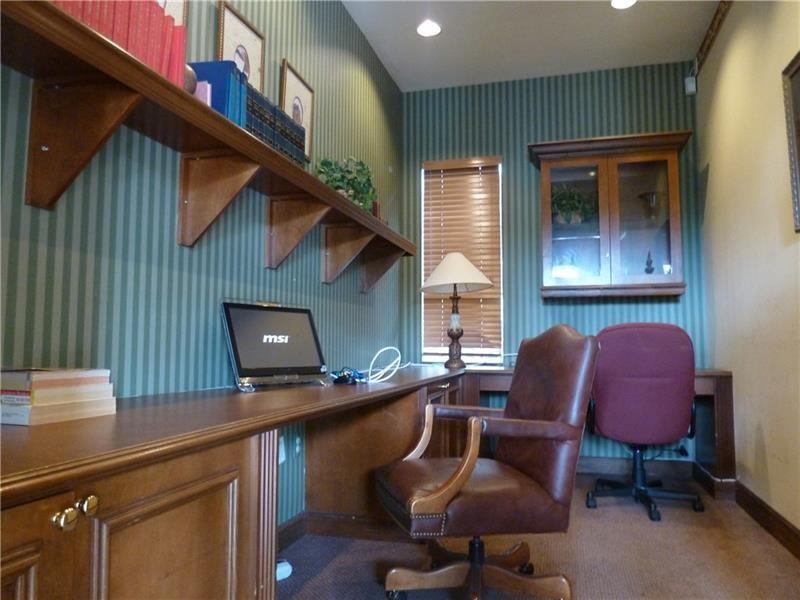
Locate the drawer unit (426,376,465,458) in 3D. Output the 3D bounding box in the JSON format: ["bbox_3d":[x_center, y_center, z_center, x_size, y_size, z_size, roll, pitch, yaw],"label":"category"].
[{"bbox_3d":[0.000,0.840,3.467,0.569,0.729,1.081,-1,-5,16],"label":"drawer unit"}]

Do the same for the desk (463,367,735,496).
[{"bbox_3d":[1.295,0.856,3.947,1.617,0.768,0.602,-1,-5,16],"label":"desk"}]

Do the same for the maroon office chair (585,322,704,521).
[{"bbox_3d":[1.414,0.671,3.413,0.630,1.057,0.630,-1,-5,16],"label":"maroon office chair"}]

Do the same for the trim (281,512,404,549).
[{"bbox_3d":[-0.233,1.086,2.668,0.567,0.117,0.263,-1,-5,16],"label":"trim"}]

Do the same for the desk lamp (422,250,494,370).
[{"bbox_3d":[0.391,0.070,4.037,0.517,0.813,0.517,-1,-5,16],"label":"desk lamp"}]

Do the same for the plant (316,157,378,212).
[{"bbox_3d":[-0.293,-0.634,3.104,0.282,0.259,0.348,-1,-5,16],"label":"plant"}]

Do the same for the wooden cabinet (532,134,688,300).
[{"bbox_3d":[1.479,-0.552,4.104,1.058,1.075,0.404,-1,-5,16],"label":"wooden cabinet"}]

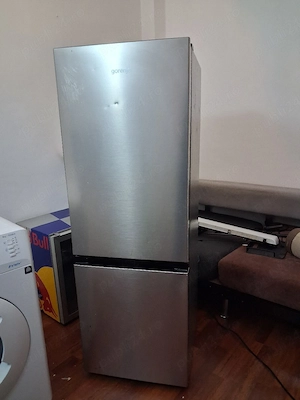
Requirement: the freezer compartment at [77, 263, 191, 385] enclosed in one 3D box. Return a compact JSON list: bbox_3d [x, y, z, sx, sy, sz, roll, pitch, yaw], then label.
[{"bbox_3d":[-0.028,0.562,1.813,0.561,0.626,0.561,2,15,13],"label":"freezer compartment"}]

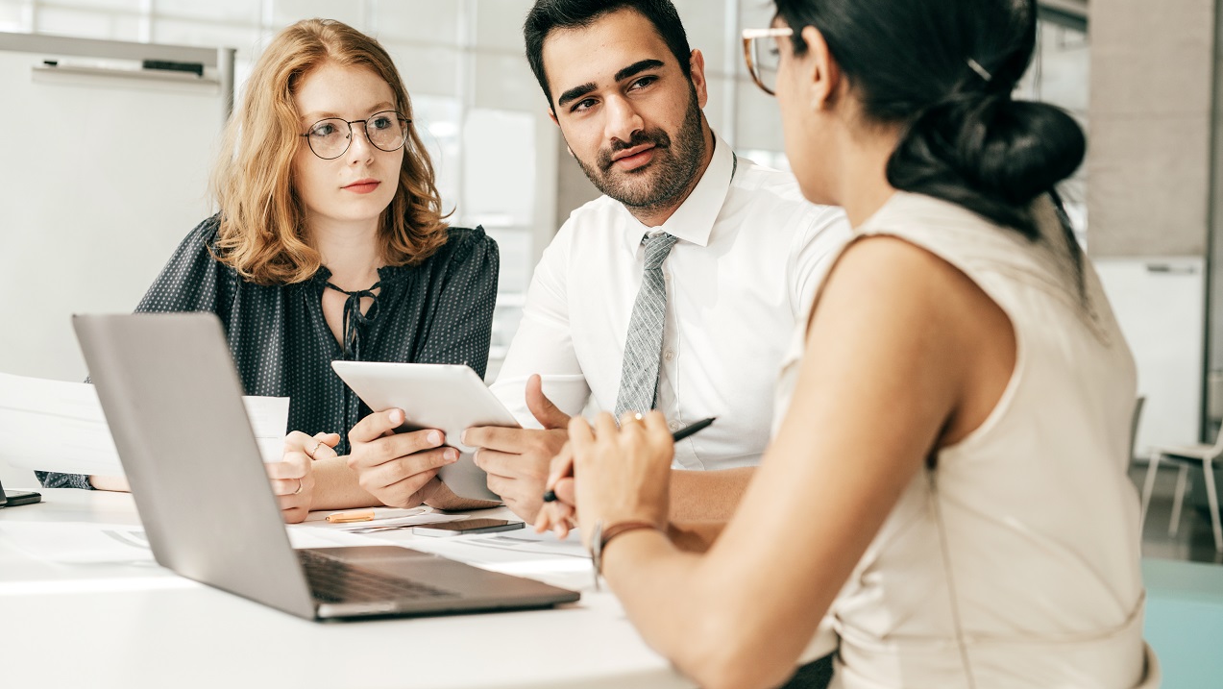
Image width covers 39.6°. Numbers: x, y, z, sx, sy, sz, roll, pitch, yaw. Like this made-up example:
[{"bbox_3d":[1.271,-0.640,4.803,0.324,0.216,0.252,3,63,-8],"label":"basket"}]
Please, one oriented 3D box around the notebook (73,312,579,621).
[{"bbox_3d":[-0.224,0.083,1.290,0.287,0.205,0.304,2,0,-35],"label":"notebook"}]

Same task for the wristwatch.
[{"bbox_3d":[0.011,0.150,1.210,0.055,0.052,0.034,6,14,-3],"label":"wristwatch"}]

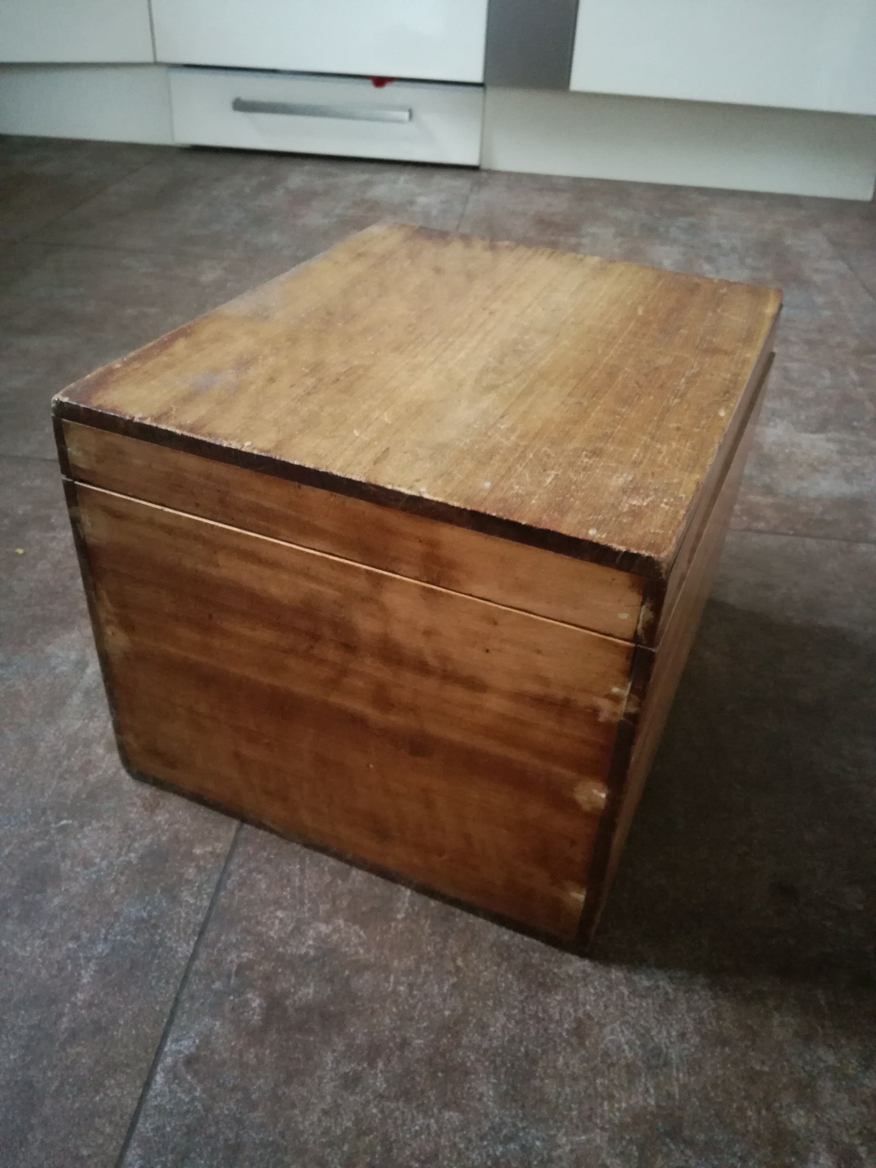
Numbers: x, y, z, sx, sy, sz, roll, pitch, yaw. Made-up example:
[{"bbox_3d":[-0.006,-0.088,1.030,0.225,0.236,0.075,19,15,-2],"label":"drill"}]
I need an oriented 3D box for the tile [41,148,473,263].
[{"bbox_3d":[-0.261,-0.628,1.517,0.600,0.010,0.615,6,37,3],"label":"tile"}]

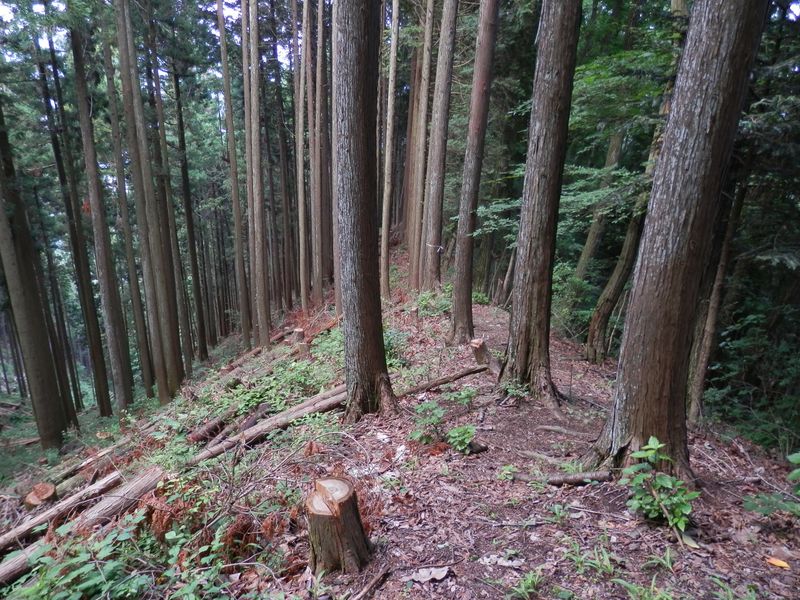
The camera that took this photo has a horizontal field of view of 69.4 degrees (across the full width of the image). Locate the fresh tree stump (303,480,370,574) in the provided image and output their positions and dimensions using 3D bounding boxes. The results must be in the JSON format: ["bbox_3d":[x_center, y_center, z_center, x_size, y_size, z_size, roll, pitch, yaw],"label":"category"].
[{"bbox_3d":[-0.238,0.872,2.232,0.225,0.290,0.225,-3,17,0],"label":"fresh tree stump"}]

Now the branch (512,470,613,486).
[{"bbox_3d":[0.772,0.842,2.742,0.465,0.050,0.055,0,18,-2],"label":"branch"}]

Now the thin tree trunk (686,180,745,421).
[{"bbox_3d":[2.411,0.081,4.410,0.110,1.930,0.110,0,21,0],"label":"thin tree trunk"}]

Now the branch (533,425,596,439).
[{"bbox_3d":[0.938,0.752,3.299,0.309,0.043,0.047,4,18,12],"label":"branch"}]

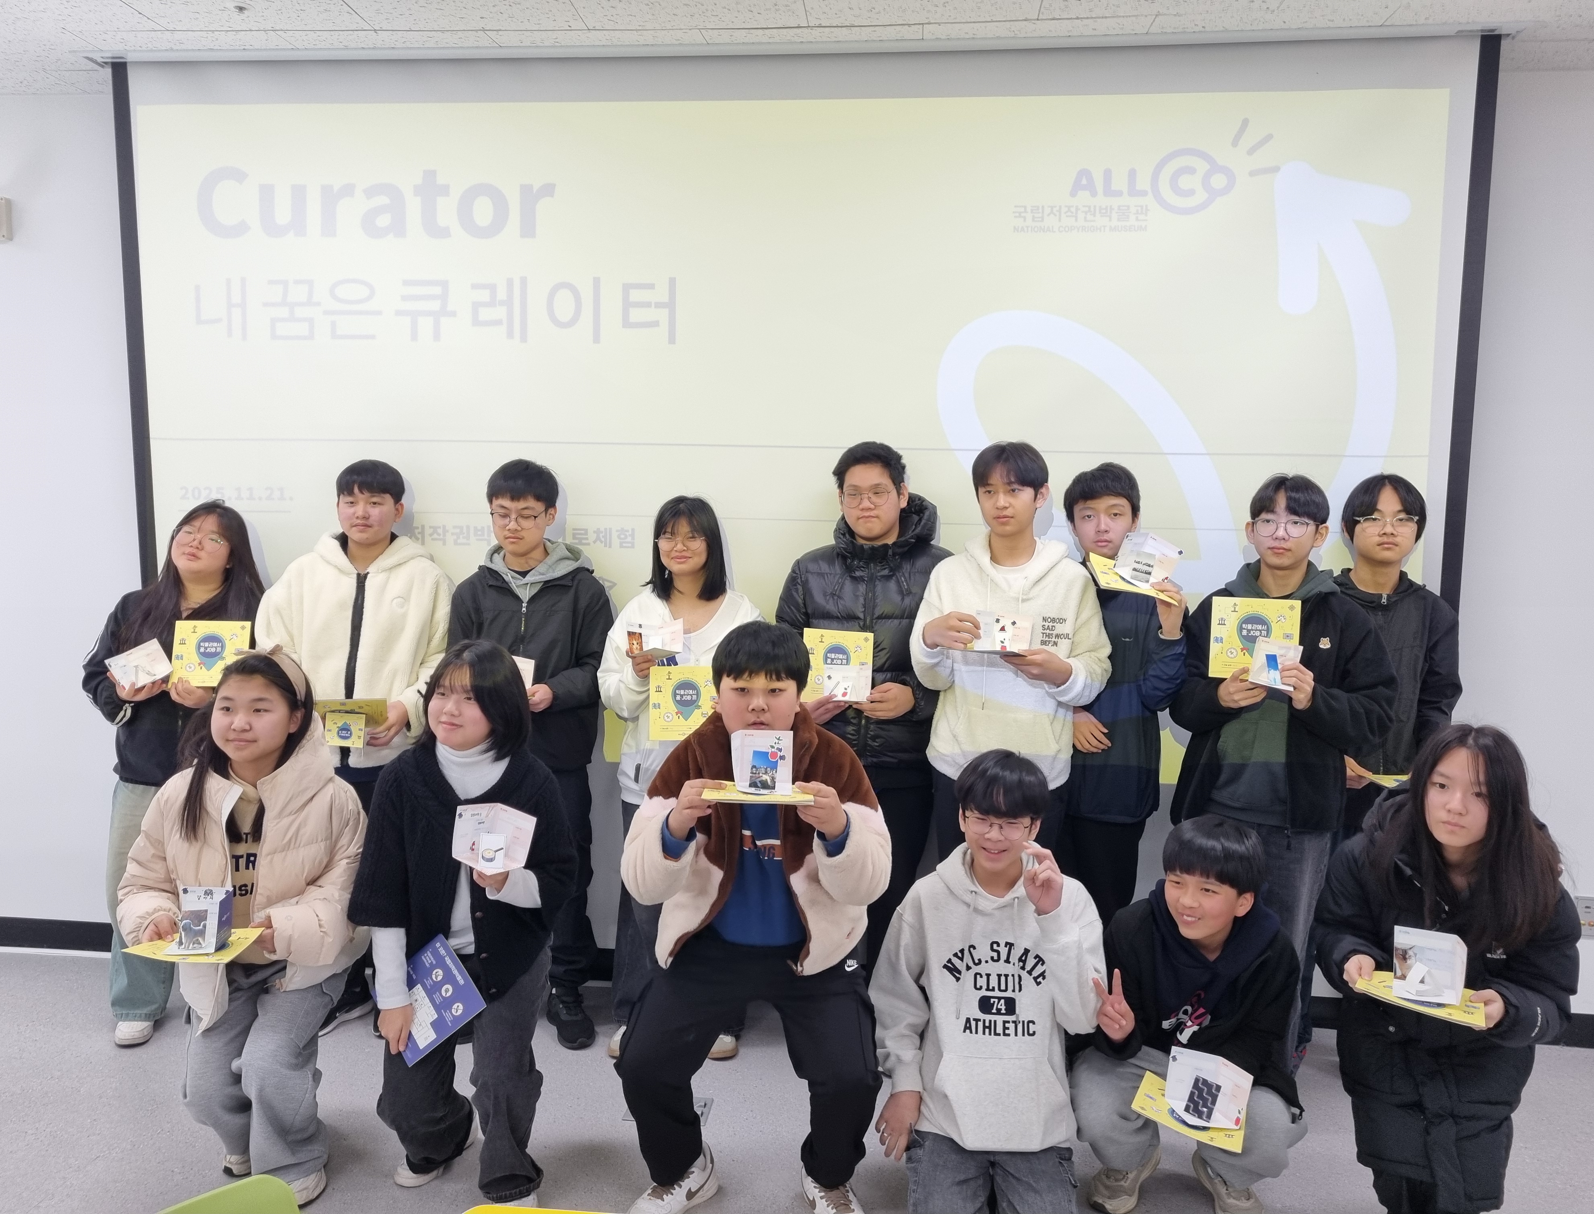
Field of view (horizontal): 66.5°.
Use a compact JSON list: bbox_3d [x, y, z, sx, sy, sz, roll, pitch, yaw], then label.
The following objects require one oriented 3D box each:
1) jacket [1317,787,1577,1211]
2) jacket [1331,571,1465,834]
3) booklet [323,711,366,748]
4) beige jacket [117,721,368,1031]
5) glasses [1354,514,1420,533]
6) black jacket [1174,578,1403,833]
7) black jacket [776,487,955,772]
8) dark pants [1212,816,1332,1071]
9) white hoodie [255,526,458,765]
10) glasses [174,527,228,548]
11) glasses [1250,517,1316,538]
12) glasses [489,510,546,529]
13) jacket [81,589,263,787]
[{"bbox_3d":[1.396,0.823,2.609,0.492,0.986,0.580,4,7,28],"label":"jacket"},{"bbox_3d":[1.510,0.234,3.145,0.380,0.662,0.270,3,7,18],"label":"jacket"},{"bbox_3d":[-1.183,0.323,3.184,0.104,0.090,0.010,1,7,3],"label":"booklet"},{"bbox_3d":[-1.237,0.607,2.740,0.570,0.710,0.460,-1,8,-13],"label":"beige jacket"},{"bbox_3d":[1.458,-0.210,3.013,0.143,0.045,0.135,4,8,25],"label":"glasses"},{"bbox_3d":[1.169,0.235,2.924,0.496,0.626,0.360,3,7,18],"label":"black jacket"},{"bbox_3d":[0.196,0.063,3.280,0.500,0.720,0.370,2,7,12],"label":"black jacket"},{"bbox_3d":[1.279,0.756,3.320,0.340,0.890,0.260,1,7,8],"label":"dark pants"},{"bbox_3d":[-1.226,0.123,3.369,0.512,0.647,0.340,0,7,-8],"label":"white hoodie"},{"bbox_3d":[-1.576,-0.182,3.220,0.138,0.046,0.120,13,-1,-4],"label":"glasses"},{"bbox_3d":[1.125,-0.187,2.825,0.140,0.047,0.130,5,10,33],"label":"glasses"},{"bbox_3d":[-0.751,-0.237,3.246,0.140,0.047,0.130,2,17,6],"label":"glasses"},{"bbox_3d":[-1.670,0.213,3.280,0.450,0.540,0.330,-1,7,-8],"label":"jacket"}]

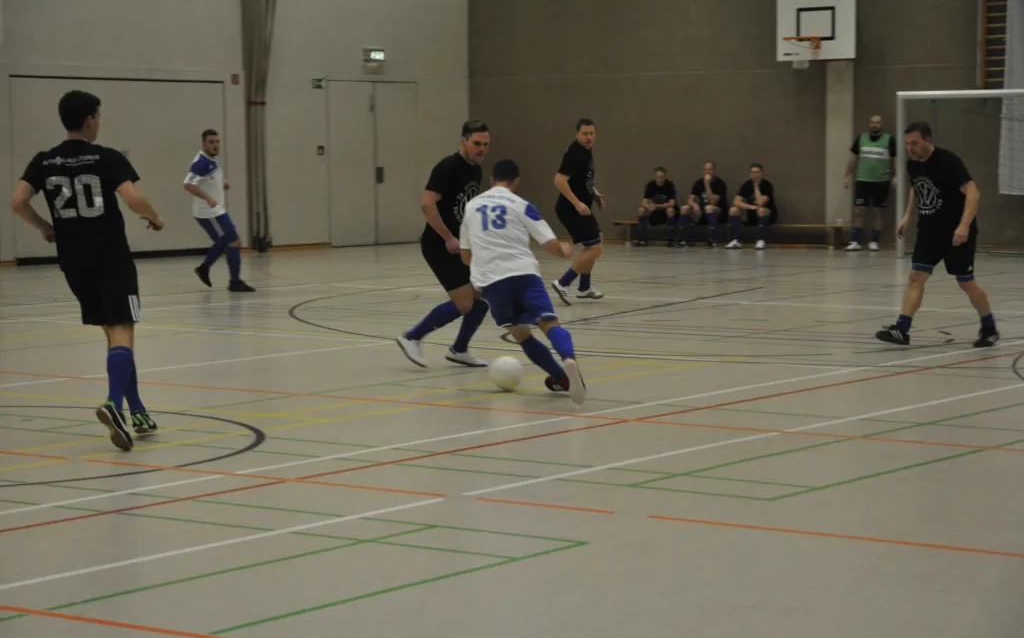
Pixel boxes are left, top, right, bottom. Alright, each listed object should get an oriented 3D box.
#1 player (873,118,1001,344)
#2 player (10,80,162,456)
[{"bbox_3d":[3.254,-0.646,18.900,0.700,1.688,0.760,4,6,45],"label":"player"},{"bbox_3d":[-2.302,-0.289,13.400,0.740,1.863,0.620,1,5,23],"label":"player"}]

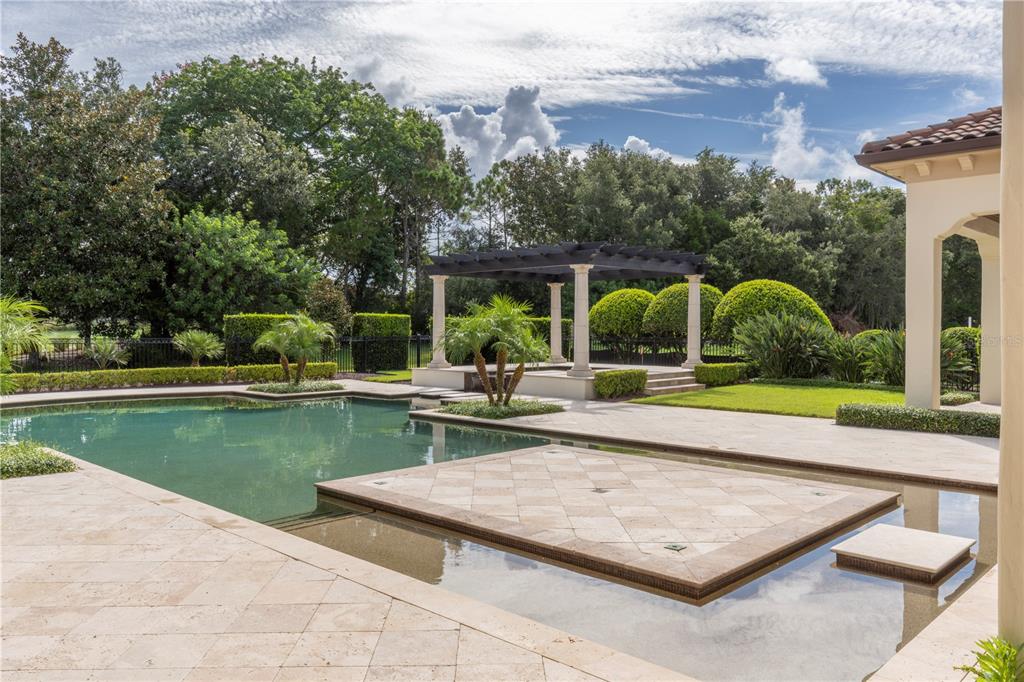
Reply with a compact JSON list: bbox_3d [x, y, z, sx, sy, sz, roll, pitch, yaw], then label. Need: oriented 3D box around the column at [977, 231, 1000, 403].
[{"bbox_3d":[10.718,-0.456,16.348,0.520,3.620,0.520,1,1,44],"label":"column"}]

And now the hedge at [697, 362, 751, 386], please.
[{"bbox_3d":[6.120,0.973,21.819,0.650,0.520,1.900,1,1,45],"label":"hedge"}]

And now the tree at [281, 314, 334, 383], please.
[{"bbox_3d":[-5.420,0.236,19.706,1.420,1.884,1.380,0,1,0],"label":"tree"}]

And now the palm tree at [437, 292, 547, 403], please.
[{"bbox_3d":[-0.368,0.212,14.704,2.100,2.170,2.130,0,1,0],"label":"palm tree"}]

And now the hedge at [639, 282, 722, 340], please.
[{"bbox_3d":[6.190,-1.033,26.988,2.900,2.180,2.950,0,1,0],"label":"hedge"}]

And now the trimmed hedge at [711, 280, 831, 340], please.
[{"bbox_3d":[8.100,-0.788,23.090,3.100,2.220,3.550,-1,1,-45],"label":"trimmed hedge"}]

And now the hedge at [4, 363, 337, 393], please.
[{"bbox_3d":[-9.610,1.023,22.268,0.600,0.500,9.650,1,1,44],"label":"hedge"}]

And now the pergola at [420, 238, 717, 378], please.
[{"bbox_3d":[1.543,-0.785,20.910,5.600,3.114,5.850,-1,1,-45],"label":"pergola"}]

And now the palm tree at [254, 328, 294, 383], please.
[{"bbox_3d":[-6.380,0.385,19.909,1.350,1.578,1.300,0,1,0],"label":"palm tree"}]

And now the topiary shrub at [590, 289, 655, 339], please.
[{"bbox_3d":[4.050,-0.873,27.089,2.400,2.060,2.500,0,1,0],"label":"topiary shrub"}]

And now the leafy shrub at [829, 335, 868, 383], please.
[{"bbox_3d":[9.513,0.567,20.910,1.100,1.450,1.150,1,1,44],"label":"leafy shrub"}]

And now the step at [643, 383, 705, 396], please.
[{"bbox_3d":[4.133,1.238,19.001,0.380,0.160,2.400,1,1,44],"label":"step"}]

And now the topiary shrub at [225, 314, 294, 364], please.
[{"bbox_3d":[-8.510,0.159,24.806,0.750,2.050,2.500,1,1,45],"label":"topiary shrub"}]

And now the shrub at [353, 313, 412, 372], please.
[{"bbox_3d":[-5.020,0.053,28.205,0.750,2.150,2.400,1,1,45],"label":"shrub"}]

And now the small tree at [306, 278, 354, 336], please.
[{"bbox_3d":[-7.979,-1.393,32.484,2.100,2.650,2.100,1,1,44],"label":"small tree"}]

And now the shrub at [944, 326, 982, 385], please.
[{"bbox_3d":[12.459,0.433,20.408,1.300,1.630,1.350,1,1,44],"label":"shrub"}]

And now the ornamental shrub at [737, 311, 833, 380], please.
[{"bbox_3d":[7.720,0.171,21.006,2.300,2.070,2.550,1,1,45],"label":"ornamental shrub"}]

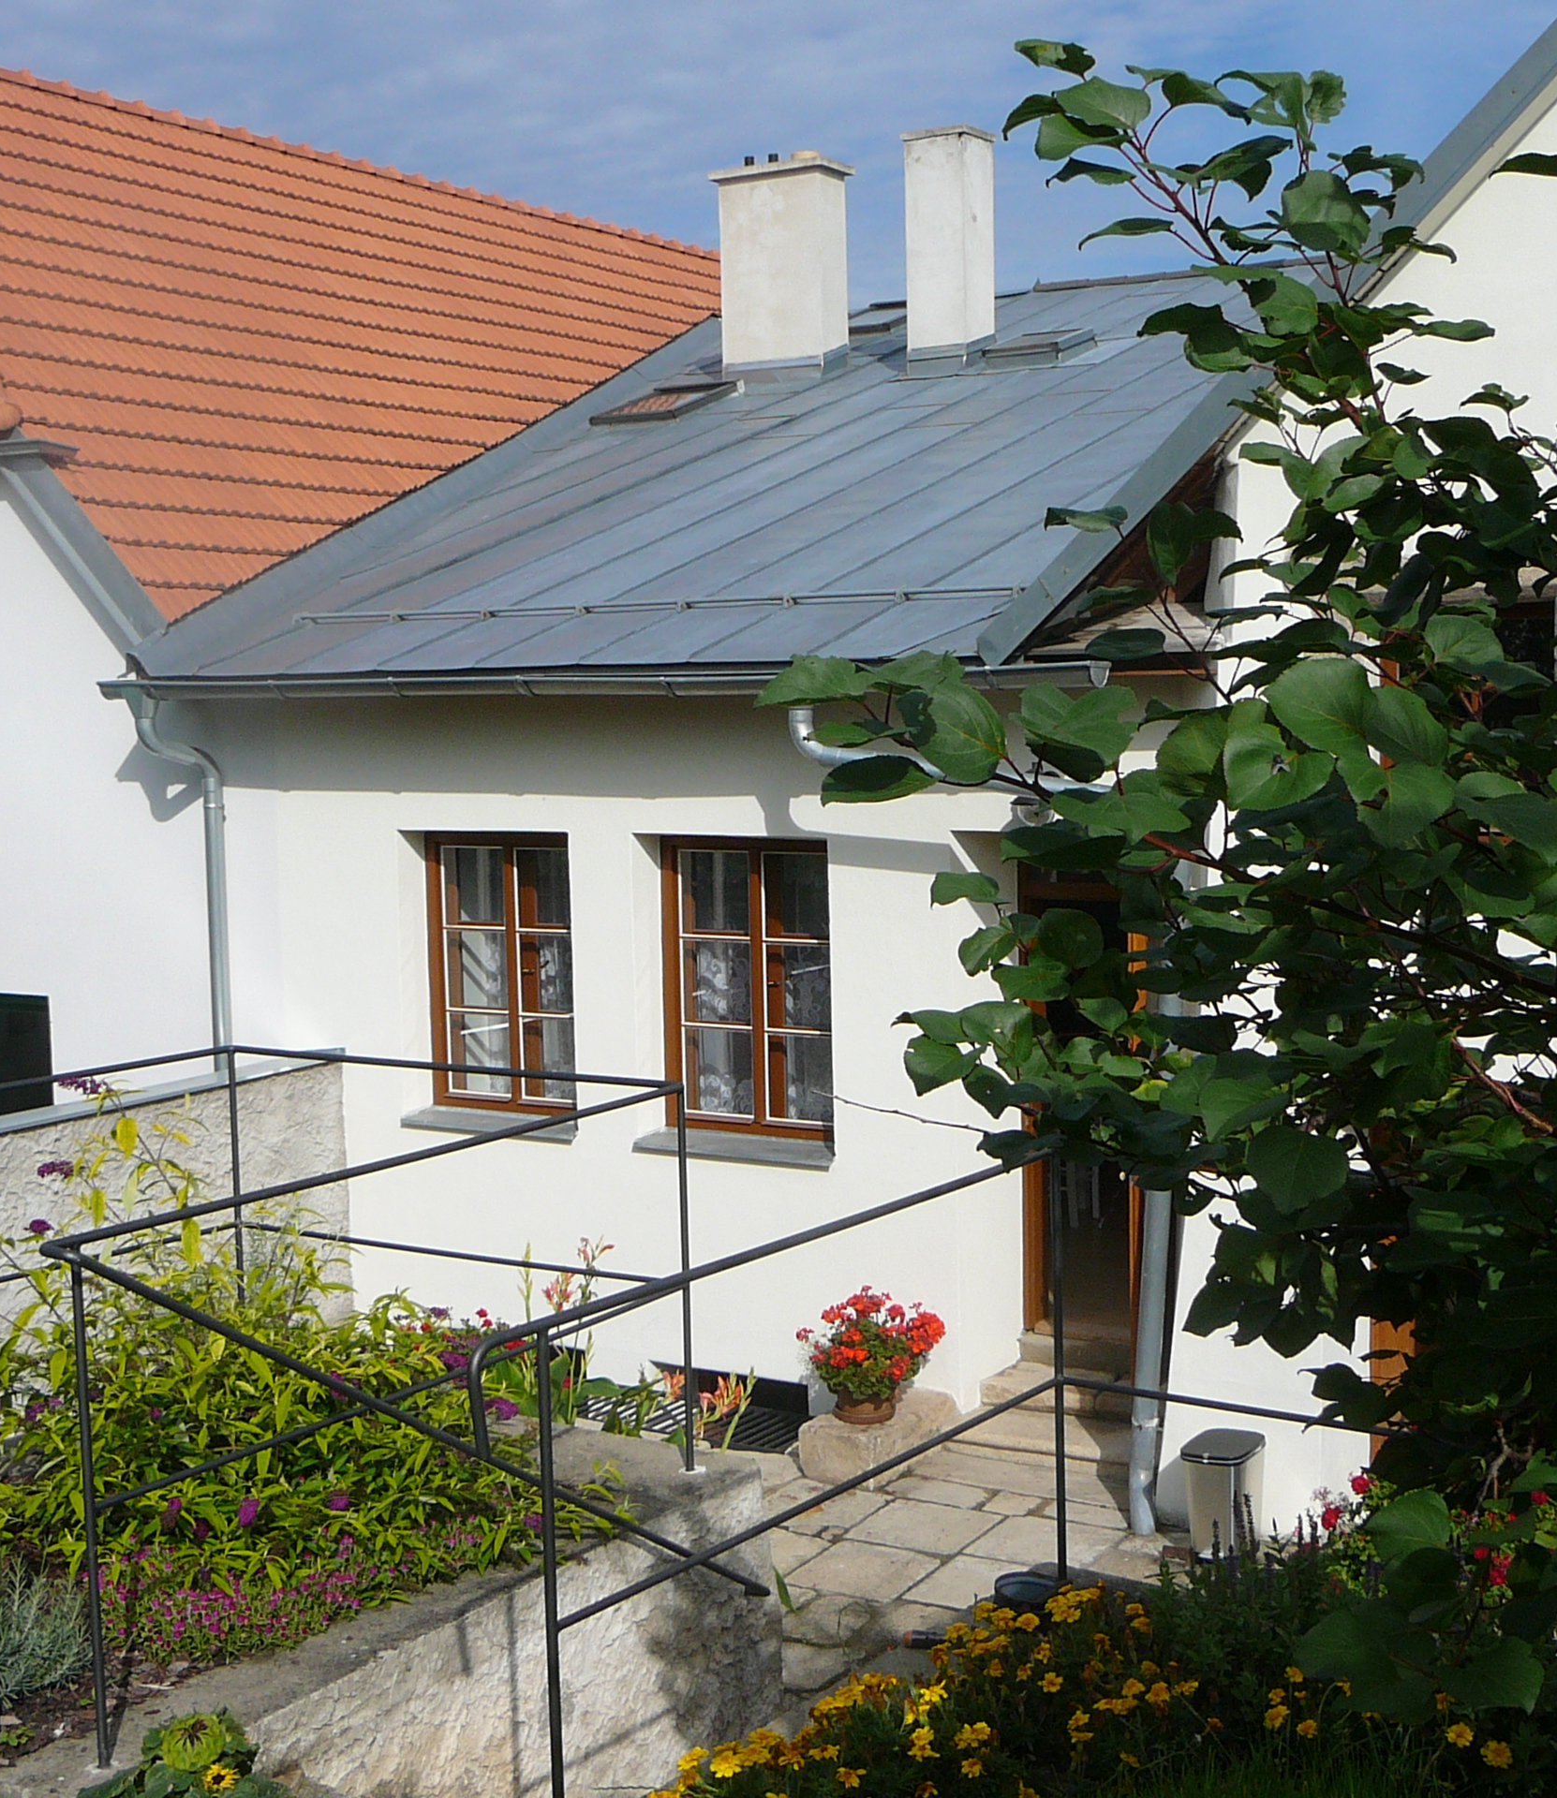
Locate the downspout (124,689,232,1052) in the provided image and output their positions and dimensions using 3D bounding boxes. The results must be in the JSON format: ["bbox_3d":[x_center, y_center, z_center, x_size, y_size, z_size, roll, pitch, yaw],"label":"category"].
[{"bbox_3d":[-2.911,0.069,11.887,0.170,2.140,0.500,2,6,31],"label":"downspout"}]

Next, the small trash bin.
[{"bbox_3d":[1.607,2.181,8.816,0.230,0.400,0.330,2,6,31],"label":"small trash bin"}]

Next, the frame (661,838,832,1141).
[{"bbox_3d":[-0.069,0.394,10.733,0.980,1.360,0.120,2,6,31],"label":"frame"}]

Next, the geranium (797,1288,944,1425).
[{"bbox_3d":[0.346,1.838,9.823,0.570,0.540,0.520,-1,5,0],"label":"geranium"}]

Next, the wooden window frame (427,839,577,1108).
[{"bbox_3d":[-1.225,0.353,11.439,0.980,1.360,0.120,2,6,31],"label":"wooden window frame"}]

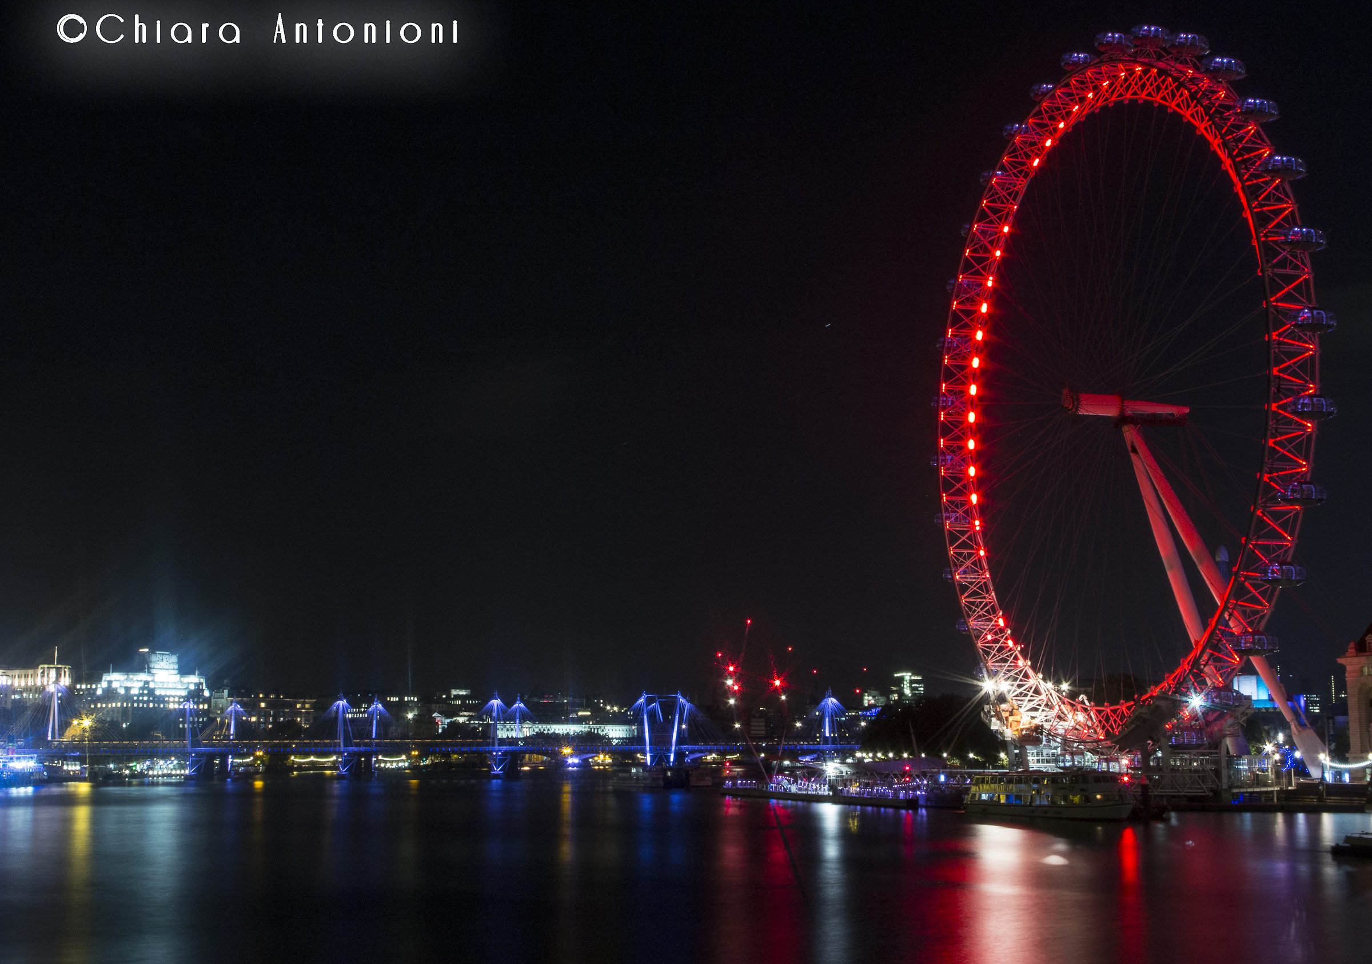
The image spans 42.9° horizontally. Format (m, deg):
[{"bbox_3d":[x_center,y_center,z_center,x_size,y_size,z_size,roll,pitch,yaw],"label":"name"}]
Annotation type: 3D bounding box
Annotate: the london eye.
[{"bbox_3d":[87.600,-12.650,316.660,42.000,134.000,133.000,2,-9,-16],"label":"london eye"}]

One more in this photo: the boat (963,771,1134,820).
[{"bbox_3d":[52.220,44.520,248.910,7.500,7.000,37.000,3,-9,-19],"label":"boat"}]

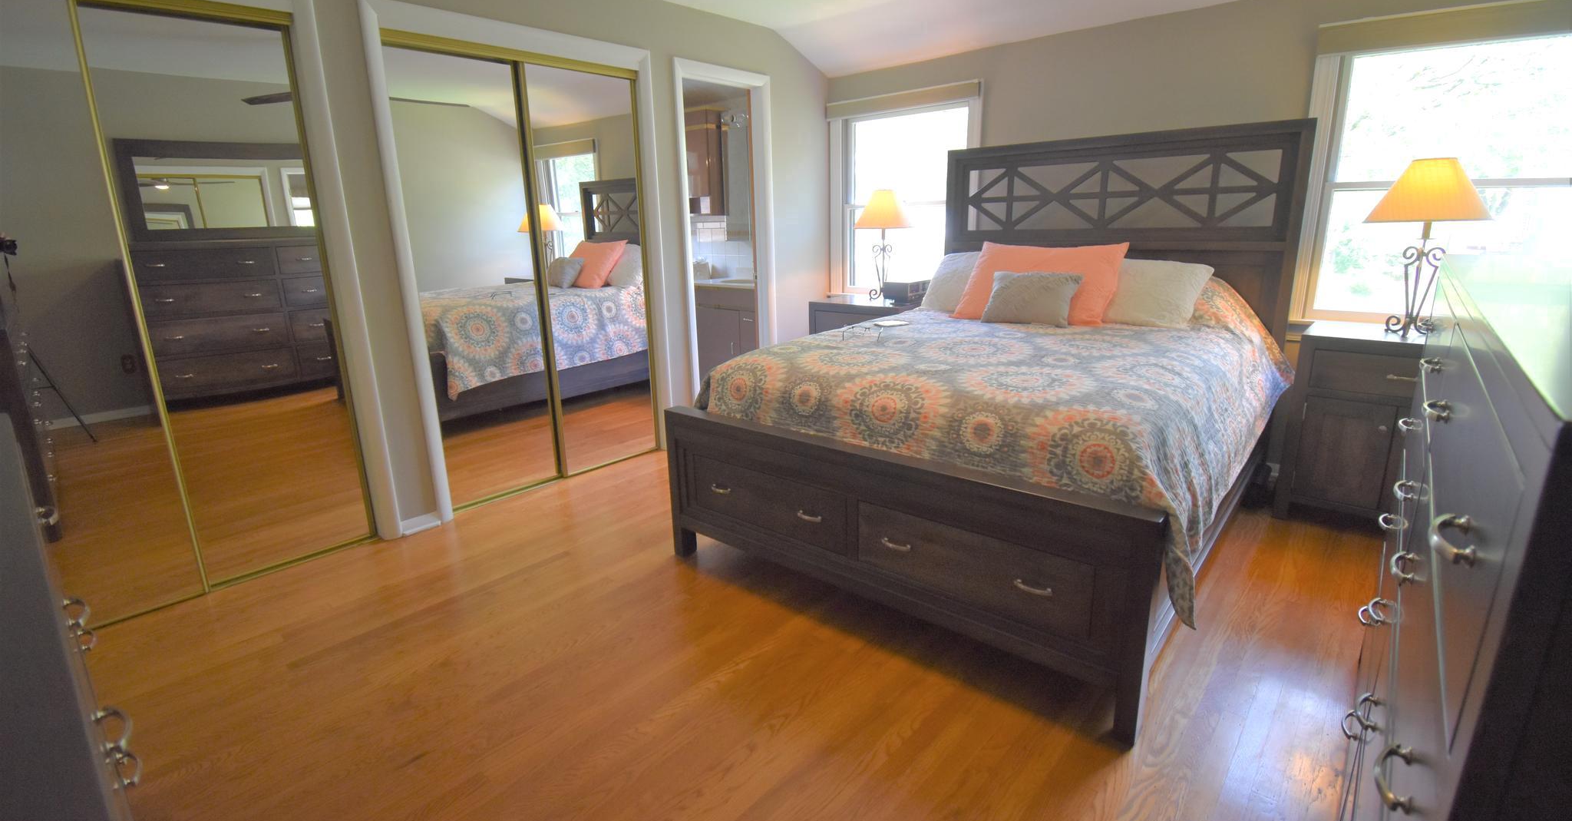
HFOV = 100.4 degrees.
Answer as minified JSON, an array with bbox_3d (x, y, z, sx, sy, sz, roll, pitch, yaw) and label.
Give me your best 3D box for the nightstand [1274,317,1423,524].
[{"bbox_3d":[2.420,0.076,2.624,0.620,0.770,0.470,11,19,40],"label":"nightstand"}]

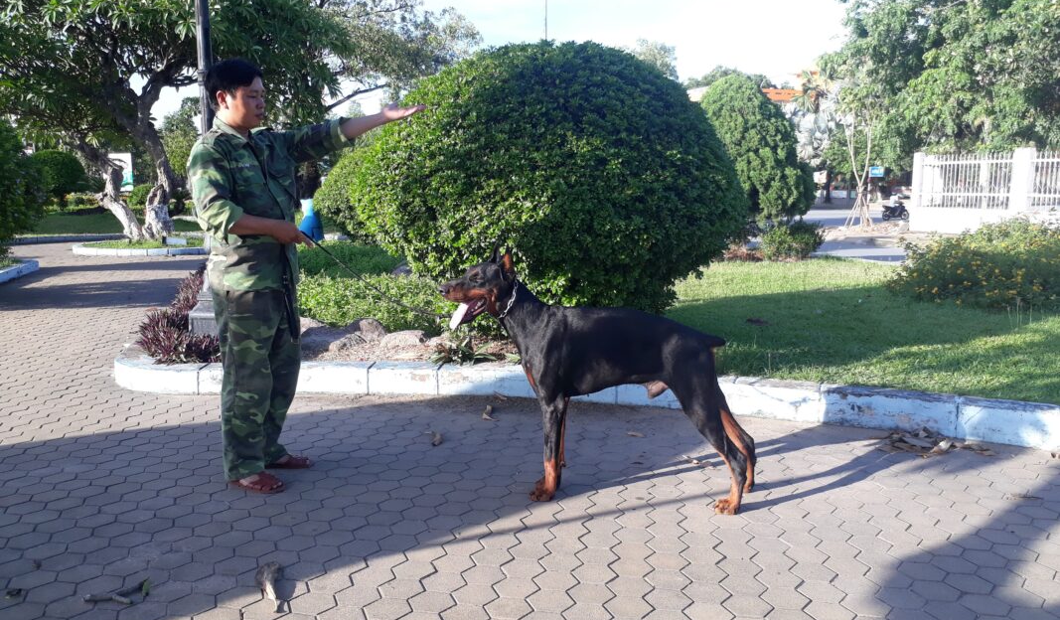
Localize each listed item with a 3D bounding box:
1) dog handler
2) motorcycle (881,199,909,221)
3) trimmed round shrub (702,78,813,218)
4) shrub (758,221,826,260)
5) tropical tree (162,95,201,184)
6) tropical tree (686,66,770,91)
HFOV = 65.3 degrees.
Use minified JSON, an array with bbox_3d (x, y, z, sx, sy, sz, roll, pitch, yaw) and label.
[{"bbox_3d":[-0.887,-0.139,3.303,0.740,1.675,0.570,4,9,25],"label":"dog handler"},{"bbox_3d":[18.831,-5.157,42.701,1.880,1.100,0.700,-6,10,-34],"label":"motorcycle"},{"bbox_3d":[3.569,-2.561,14.584,2.750,3.107,2.750,0,8,0],"label":"trimmed round shrub"},{"bbox_3d":[4.244,-1.117,13.377,1.080,0.660,1.000,0,8,0],"label":"shrub"},{"bbox_3d":[-14.306,-6.305,34.453,2.400,4.937,2.400,0,8,0],"label":"tropical tree"},{"bbox_3d":[14.358,-12.592,60.826,7.500,10.372,7.500,0,8,0],"label":"tropical tree"}]

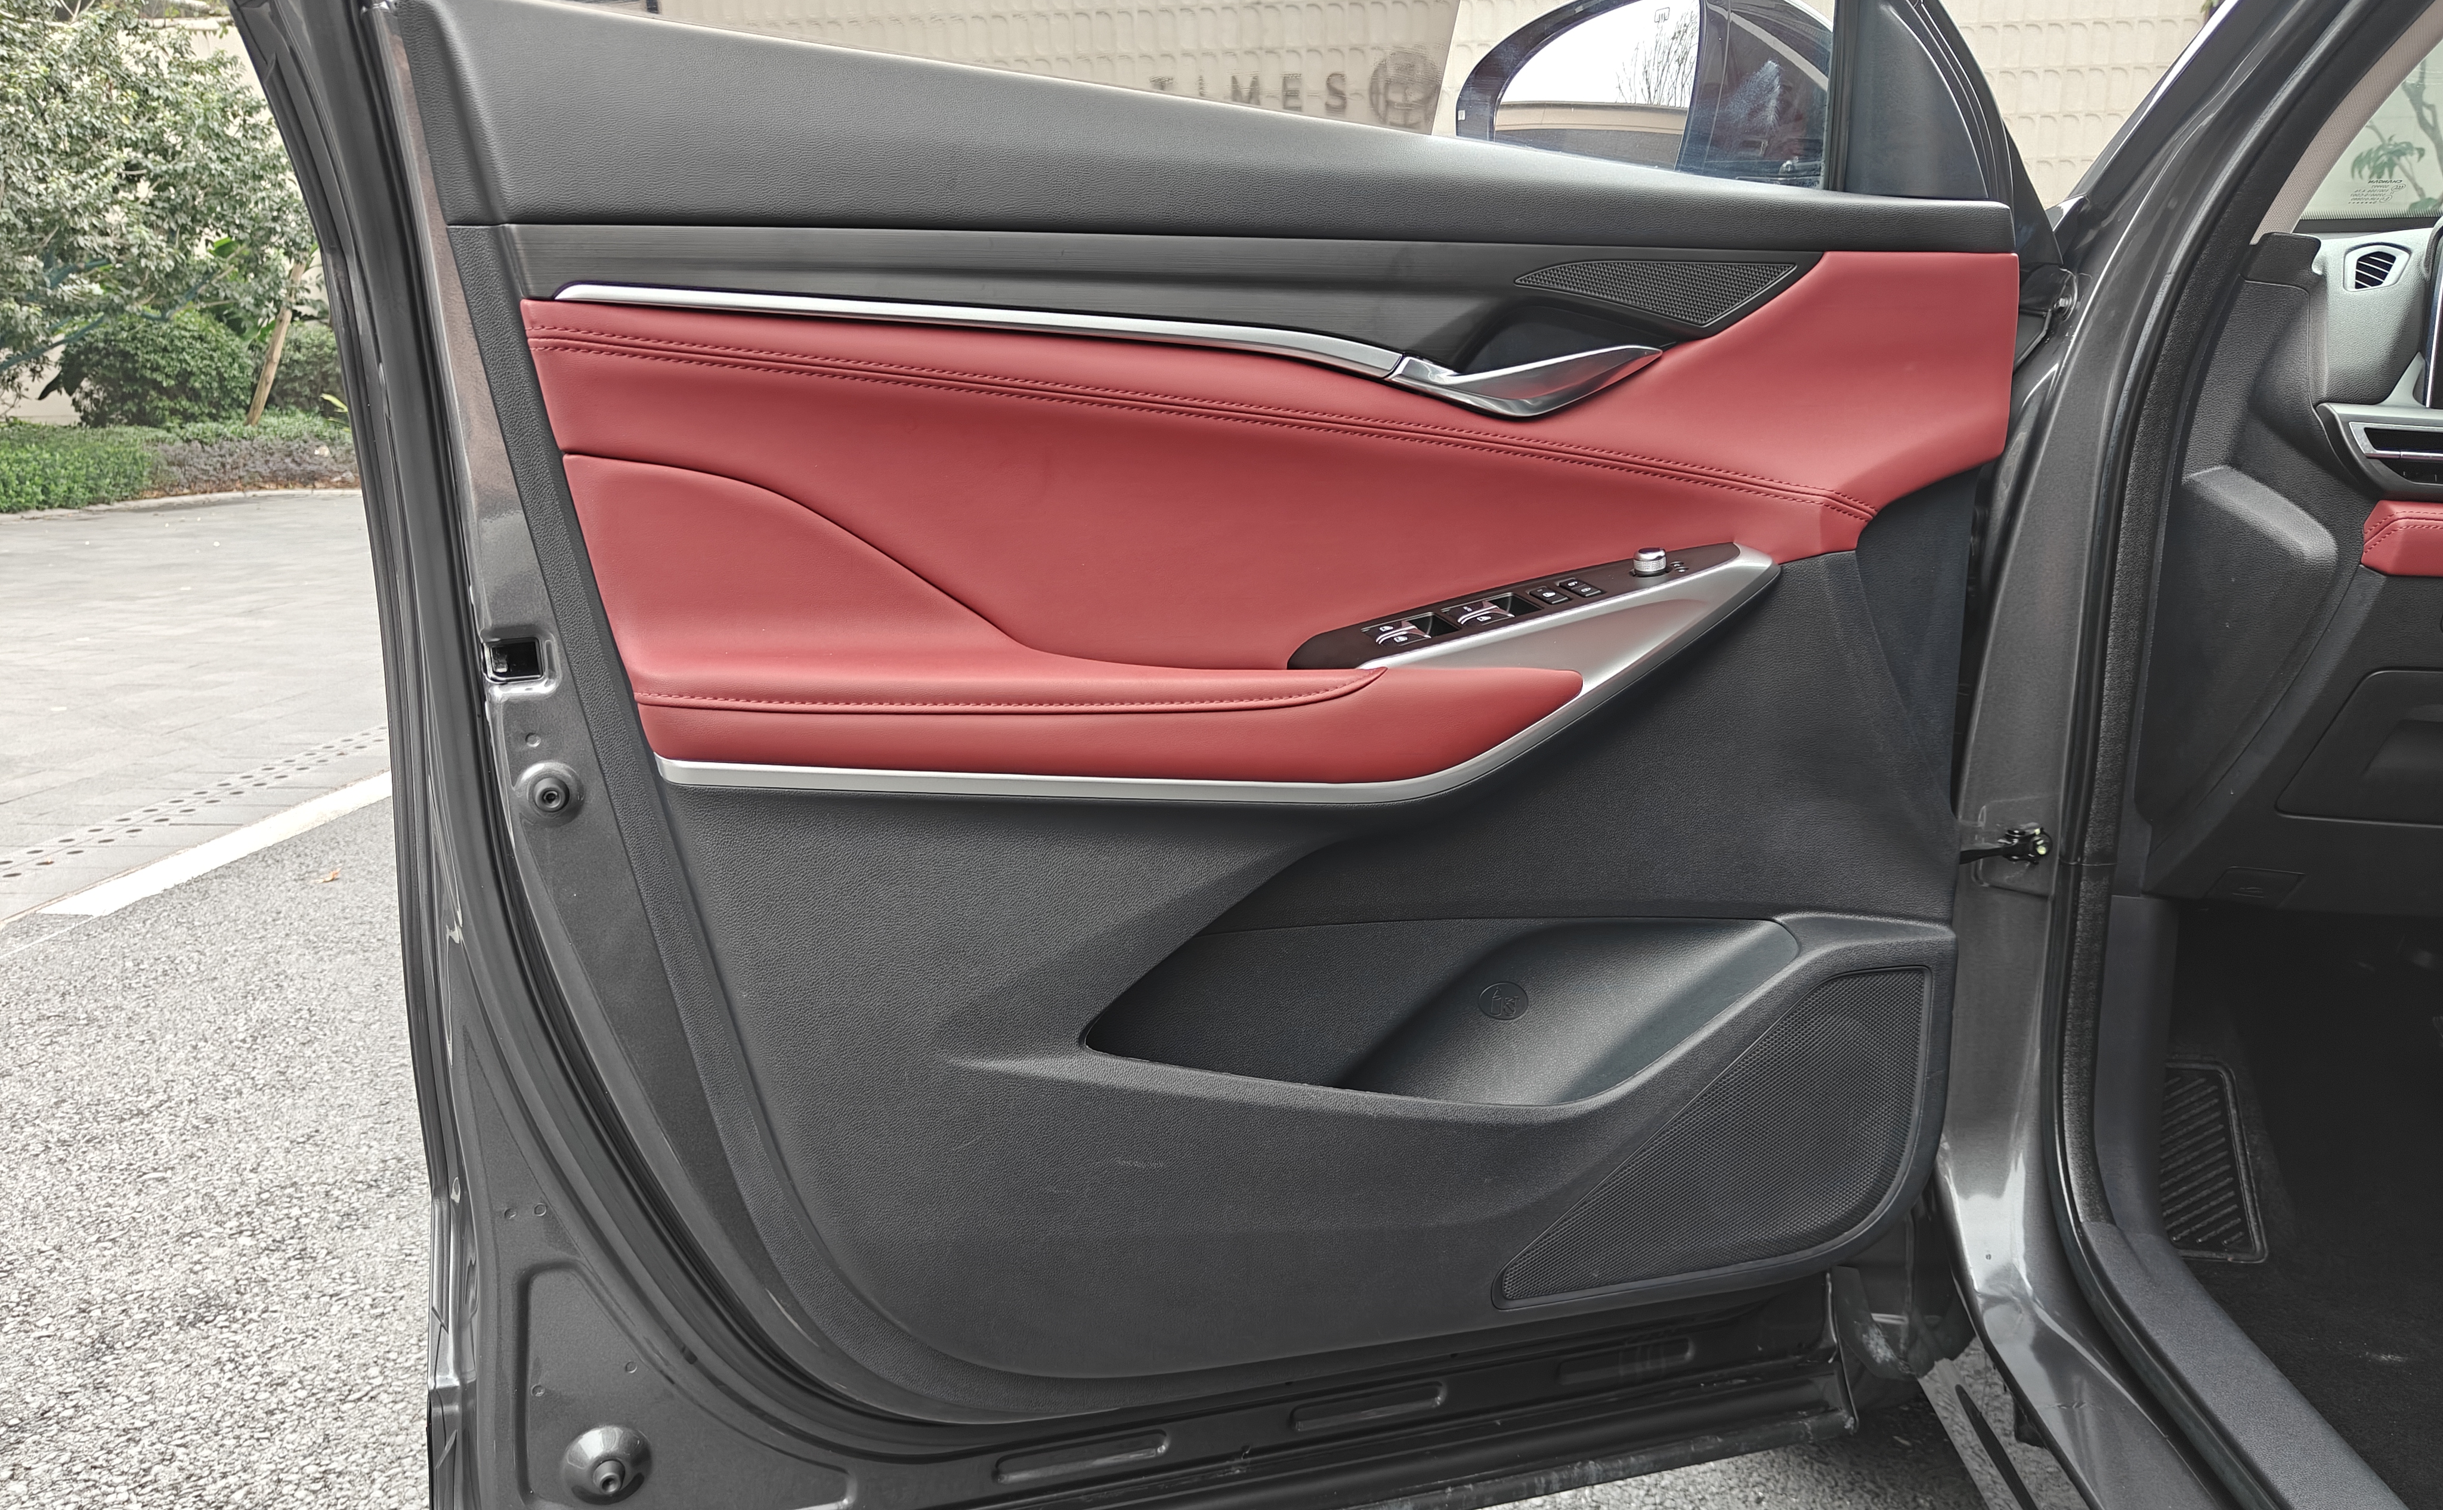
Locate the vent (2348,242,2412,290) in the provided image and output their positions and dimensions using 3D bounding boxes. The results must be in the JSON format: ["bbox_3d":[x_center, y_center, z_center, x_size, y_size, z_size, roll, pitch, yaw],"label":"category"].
[{"bbox_3d":[0.786,-0.332,1.149,0.045,0.035,0.020,3,-2,16],"label":"vent"}]

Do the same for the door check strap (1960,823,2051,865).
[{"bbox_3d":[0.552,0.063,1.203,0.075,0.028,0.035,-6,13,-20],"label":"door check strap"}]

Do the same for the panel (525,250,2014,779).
[{"bbox_3d":[0.079,-0.136,0.916,0.840,0.265,0.120,-4,13,-14],"label":"panel"}]

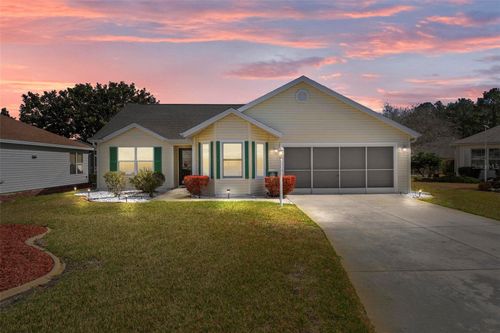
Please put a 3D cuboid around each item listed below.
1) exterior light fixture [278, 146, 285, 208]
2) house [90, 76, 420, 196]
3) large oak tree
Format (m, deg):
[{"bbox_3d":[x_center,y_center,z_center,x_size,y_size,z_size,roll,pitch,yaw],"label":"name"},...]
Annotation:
[{"bbox_3d":[1.040,0.330,10.900,0.210,1.980,0.210,0,1,0],"label":"exterior light fixture"},{"bbox_3d":[-0.450,-1.520,20.900,15.800,5.450,13.400,0,1,0],"label":"house"},{"bbox_3d":[-16.400,-3.450,34.000,14.500,9.700,13.000,0,1,0],"label":"large oak tree"}]

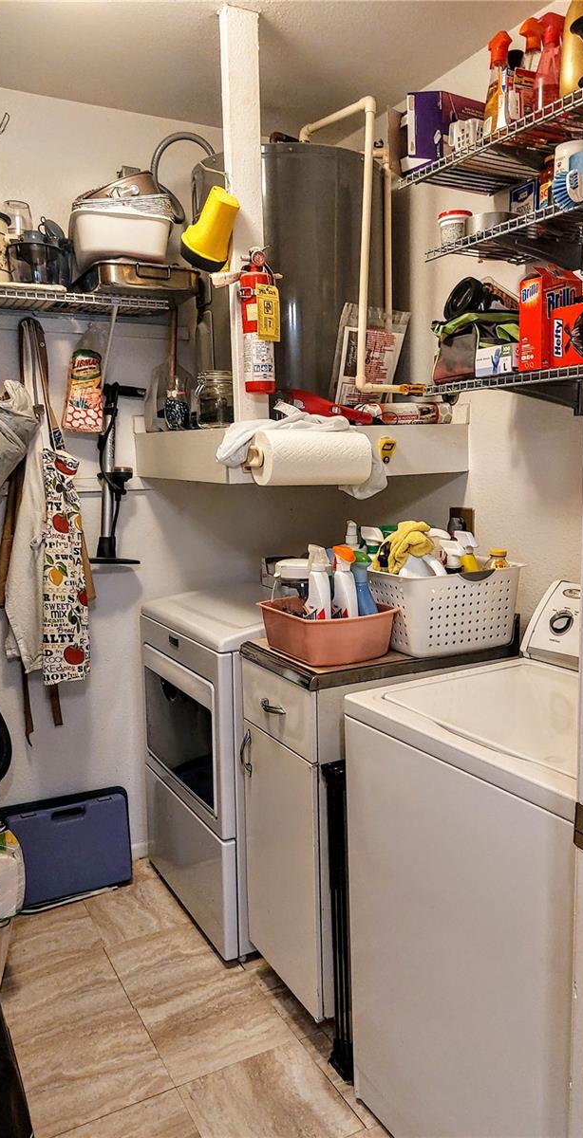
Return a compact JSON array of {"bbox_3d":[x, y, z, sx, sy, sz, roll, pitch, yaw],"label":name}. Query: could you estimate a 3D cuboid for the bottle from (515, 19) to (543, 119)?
[{"bbox_3d":[0.550,-1.123,1.819,0.095,0.275,0.065,-6,9,-29],"label":"bottle"}]

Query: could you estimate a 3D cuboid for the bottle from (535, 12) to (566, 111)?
[{"bbox_3d":[0.564,-1.093,1.730,0.090,0.245,0.065,2,8,25],"label":"bottle"}]

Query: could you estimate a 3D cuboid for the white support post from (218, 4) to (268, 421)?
[{"bbox_3d":[-0.118,-0.867,2.028,0.088,1.030,0.045,-6,9,-29],"label":"white support post"}]

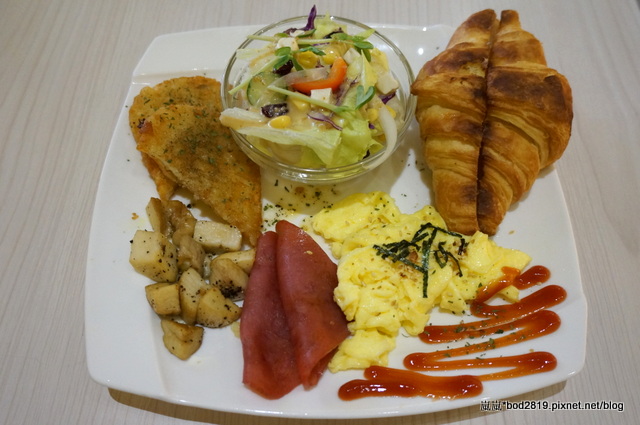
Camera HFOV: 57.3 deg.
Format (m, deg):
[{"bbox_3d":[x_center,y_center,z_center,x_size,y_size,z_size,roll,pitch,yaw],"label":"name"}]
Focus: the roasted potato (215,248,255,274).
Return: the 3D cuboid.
[{"bbox_3d":[-0.046,0.028,0.328,0.026,0.014,0.014,-6,63,-3],"label":"roasted potato"}]

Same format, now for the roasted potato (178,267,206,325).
[{"bbox_3d":[-0.069,0.046,0.318,0.015,0.018,0.030,-4,63,-2],"label":"roasted potato"}]

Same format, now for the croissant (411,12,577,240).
[{"bbox_3d":[0.099,-0.061,0.349,0.090,0.056,0.149,6,63,3],"label":"croissant"}]

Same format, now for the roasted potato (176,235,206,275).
[{"bbox_3d":[-0.072,0.024,0.330,0.015,0.017,0.019,-9,63,-5],"label":"roasted potato"}]

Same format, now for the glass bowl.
[{"bbox_3d":[-0.001,-0.058,0.352,0.111,0.048,0.111,0,63,0],"label":"glass bowl"}]

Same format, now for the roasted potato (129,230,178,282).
[{"bbox_3d":[-0.092,0.025,0.328,0.018,0.020,0.023,18,64,9],"label":"roasted potato"}]

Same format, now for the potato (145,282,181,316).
[{"bbox_3d":[-0.085,0.047,0.318,0.017,0.016,0.017,0,63,0],"label":"potato"}]

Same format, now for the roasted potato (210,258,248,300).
[{"bbox_3d":[-0.050,0.036,0.323,0.017,0.018,0.018,18,64,9],"label":"roasted potato"}]

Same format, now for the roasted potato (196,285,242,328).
[{"bbox_3d":[-0.054,0.051,0.316,0.021,0.017,0.017,18,64,9],"label":"roasted potato"}]

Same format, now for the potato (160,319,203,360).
[{"bbox_3d":[-0.073,0.067,0.309,0.018,0.015,0.019,9,63,5],"label":"potato"}]

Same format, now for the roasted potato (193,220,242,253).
[{"bbox_3d":[-0.058,0.014,0.335,0.029,0.014,0.014,9,63,5],"label":"roasted potato"}]

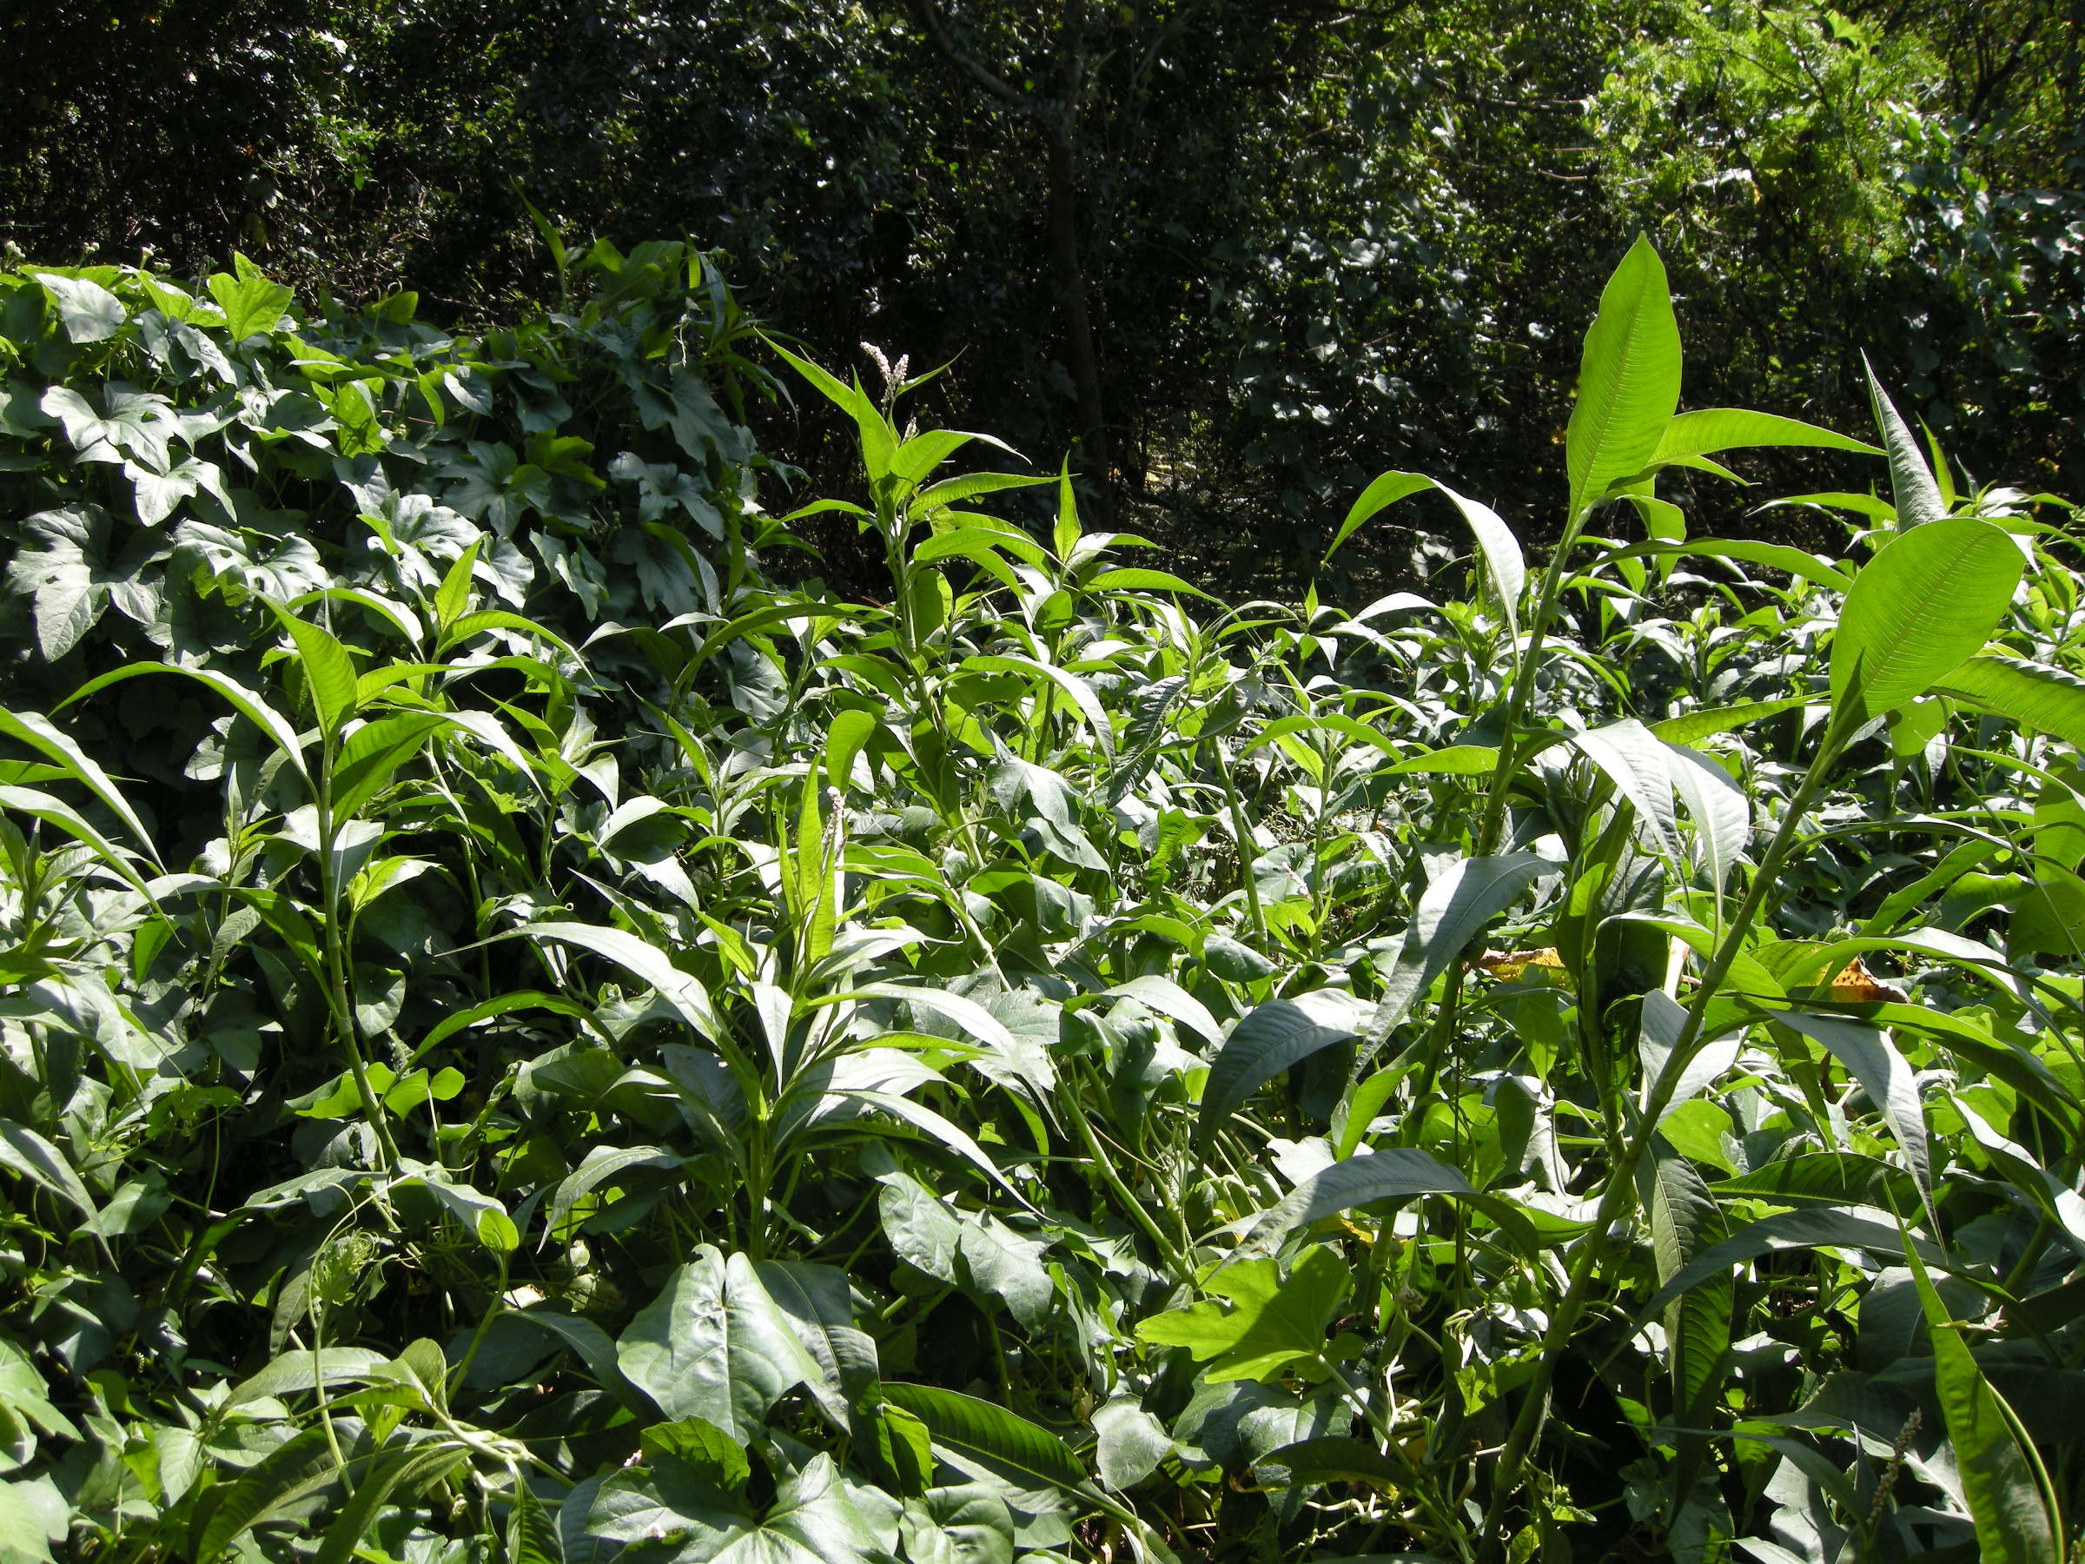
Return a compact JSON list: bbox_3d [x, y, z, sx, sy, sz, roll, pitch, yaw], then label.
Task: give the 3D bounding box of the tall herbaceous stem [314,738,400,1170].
[{"bbox_3d":[-0.596,0.152,1.815,0.028,0.392,0.028,-5,11,0],"label":"tall herbaceous stem"}]

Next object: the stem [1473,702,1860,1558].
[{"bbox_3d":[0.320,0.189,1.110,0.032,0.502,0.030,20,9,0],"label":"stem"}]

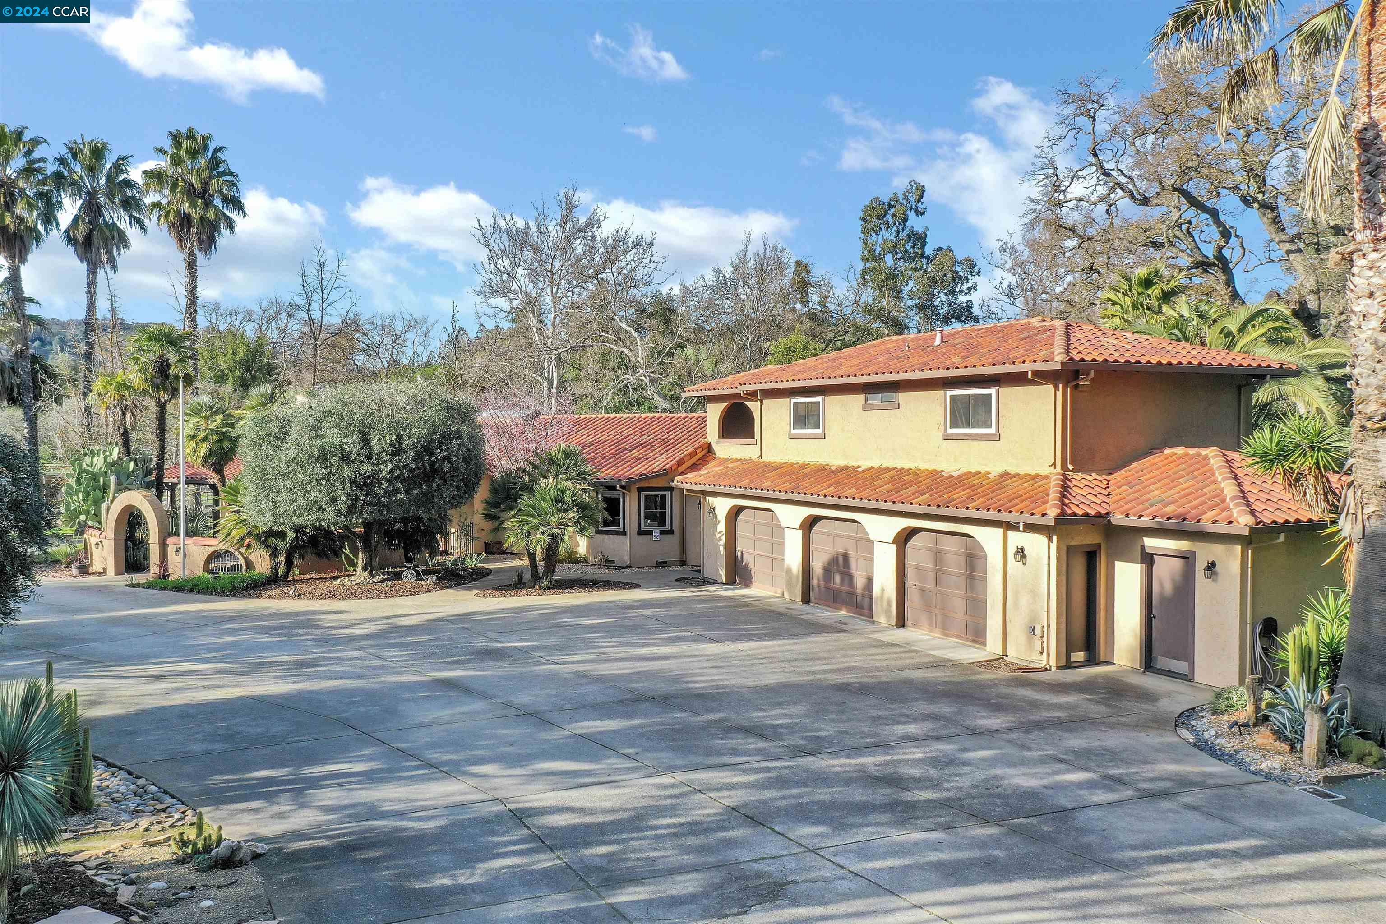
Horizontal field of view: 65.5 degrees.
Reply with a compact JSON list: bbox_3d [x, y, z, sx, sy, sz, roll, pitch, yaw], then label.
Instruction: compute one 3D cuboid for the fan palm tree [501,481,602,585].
[{"bbox_3d":[-3.759,1.935,28.738,2.600,2.720,2.500,0,2,-7],"label":"fan palm tree"}]

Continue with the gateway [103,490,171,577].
[{"bbox_3d":[-16.101,2.080,31.135,2.100,2.470,0.420,0,2,21],"label":"gateway"}]

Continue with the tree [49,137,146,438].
[{"bbox_3d":[-23.802,-4.965,43.224,3.900,15.920,3.800,-1,2,-29],"label":"tree"}]

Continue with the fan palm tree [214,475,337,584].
[{"bbox_3d":[-11.231,1.868,29.238,3.200,2.740,3.000,-1,2,-21],"label":"fan palm tree"}]

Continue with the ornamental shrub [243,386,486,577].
[{"bbox_3d":[-9.353,0.514,30.475,6.800,5.310,6.200,-1,2,-17],"label":"ornamental shrub"}]

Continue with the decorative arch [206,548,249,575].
[{"bbox_3d":[-13.001,2.834,30.111,1.500,0.770,0.350,0,2,21],"label":"decorative arch"}]

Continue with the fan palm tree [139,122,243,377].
[{"bbox_3d":[-19.366,-4.975,42.224,3.900,15.970,3.800,-1,2,-25],"label":"fan palm tree"}]

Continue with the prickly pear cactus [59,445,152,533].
[{"bbox_3d":[-19.232,1.354,35.352,3.000,3.700,2.700,-1,2,-29],"label":"prickly pear cactus"}]

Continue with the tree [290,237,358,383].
[{"bbox_3d":[-19.850,-4.578,58.201,4.000,14.280,3.800,-1,2,-19],"label":"tree"}]

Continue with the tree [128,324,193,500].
[{"bbox_3d":[-17.207,-0.615,34.908,2.100,7.660,2.100,-1,2,-26],"label":"tree"}]

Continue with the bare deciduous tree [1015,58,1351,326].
[{"bbox_3d":[16.035,-4.879,35.225,12.000,15.990,11.000,1,2,24],"label":"bare deciduous tree"}]

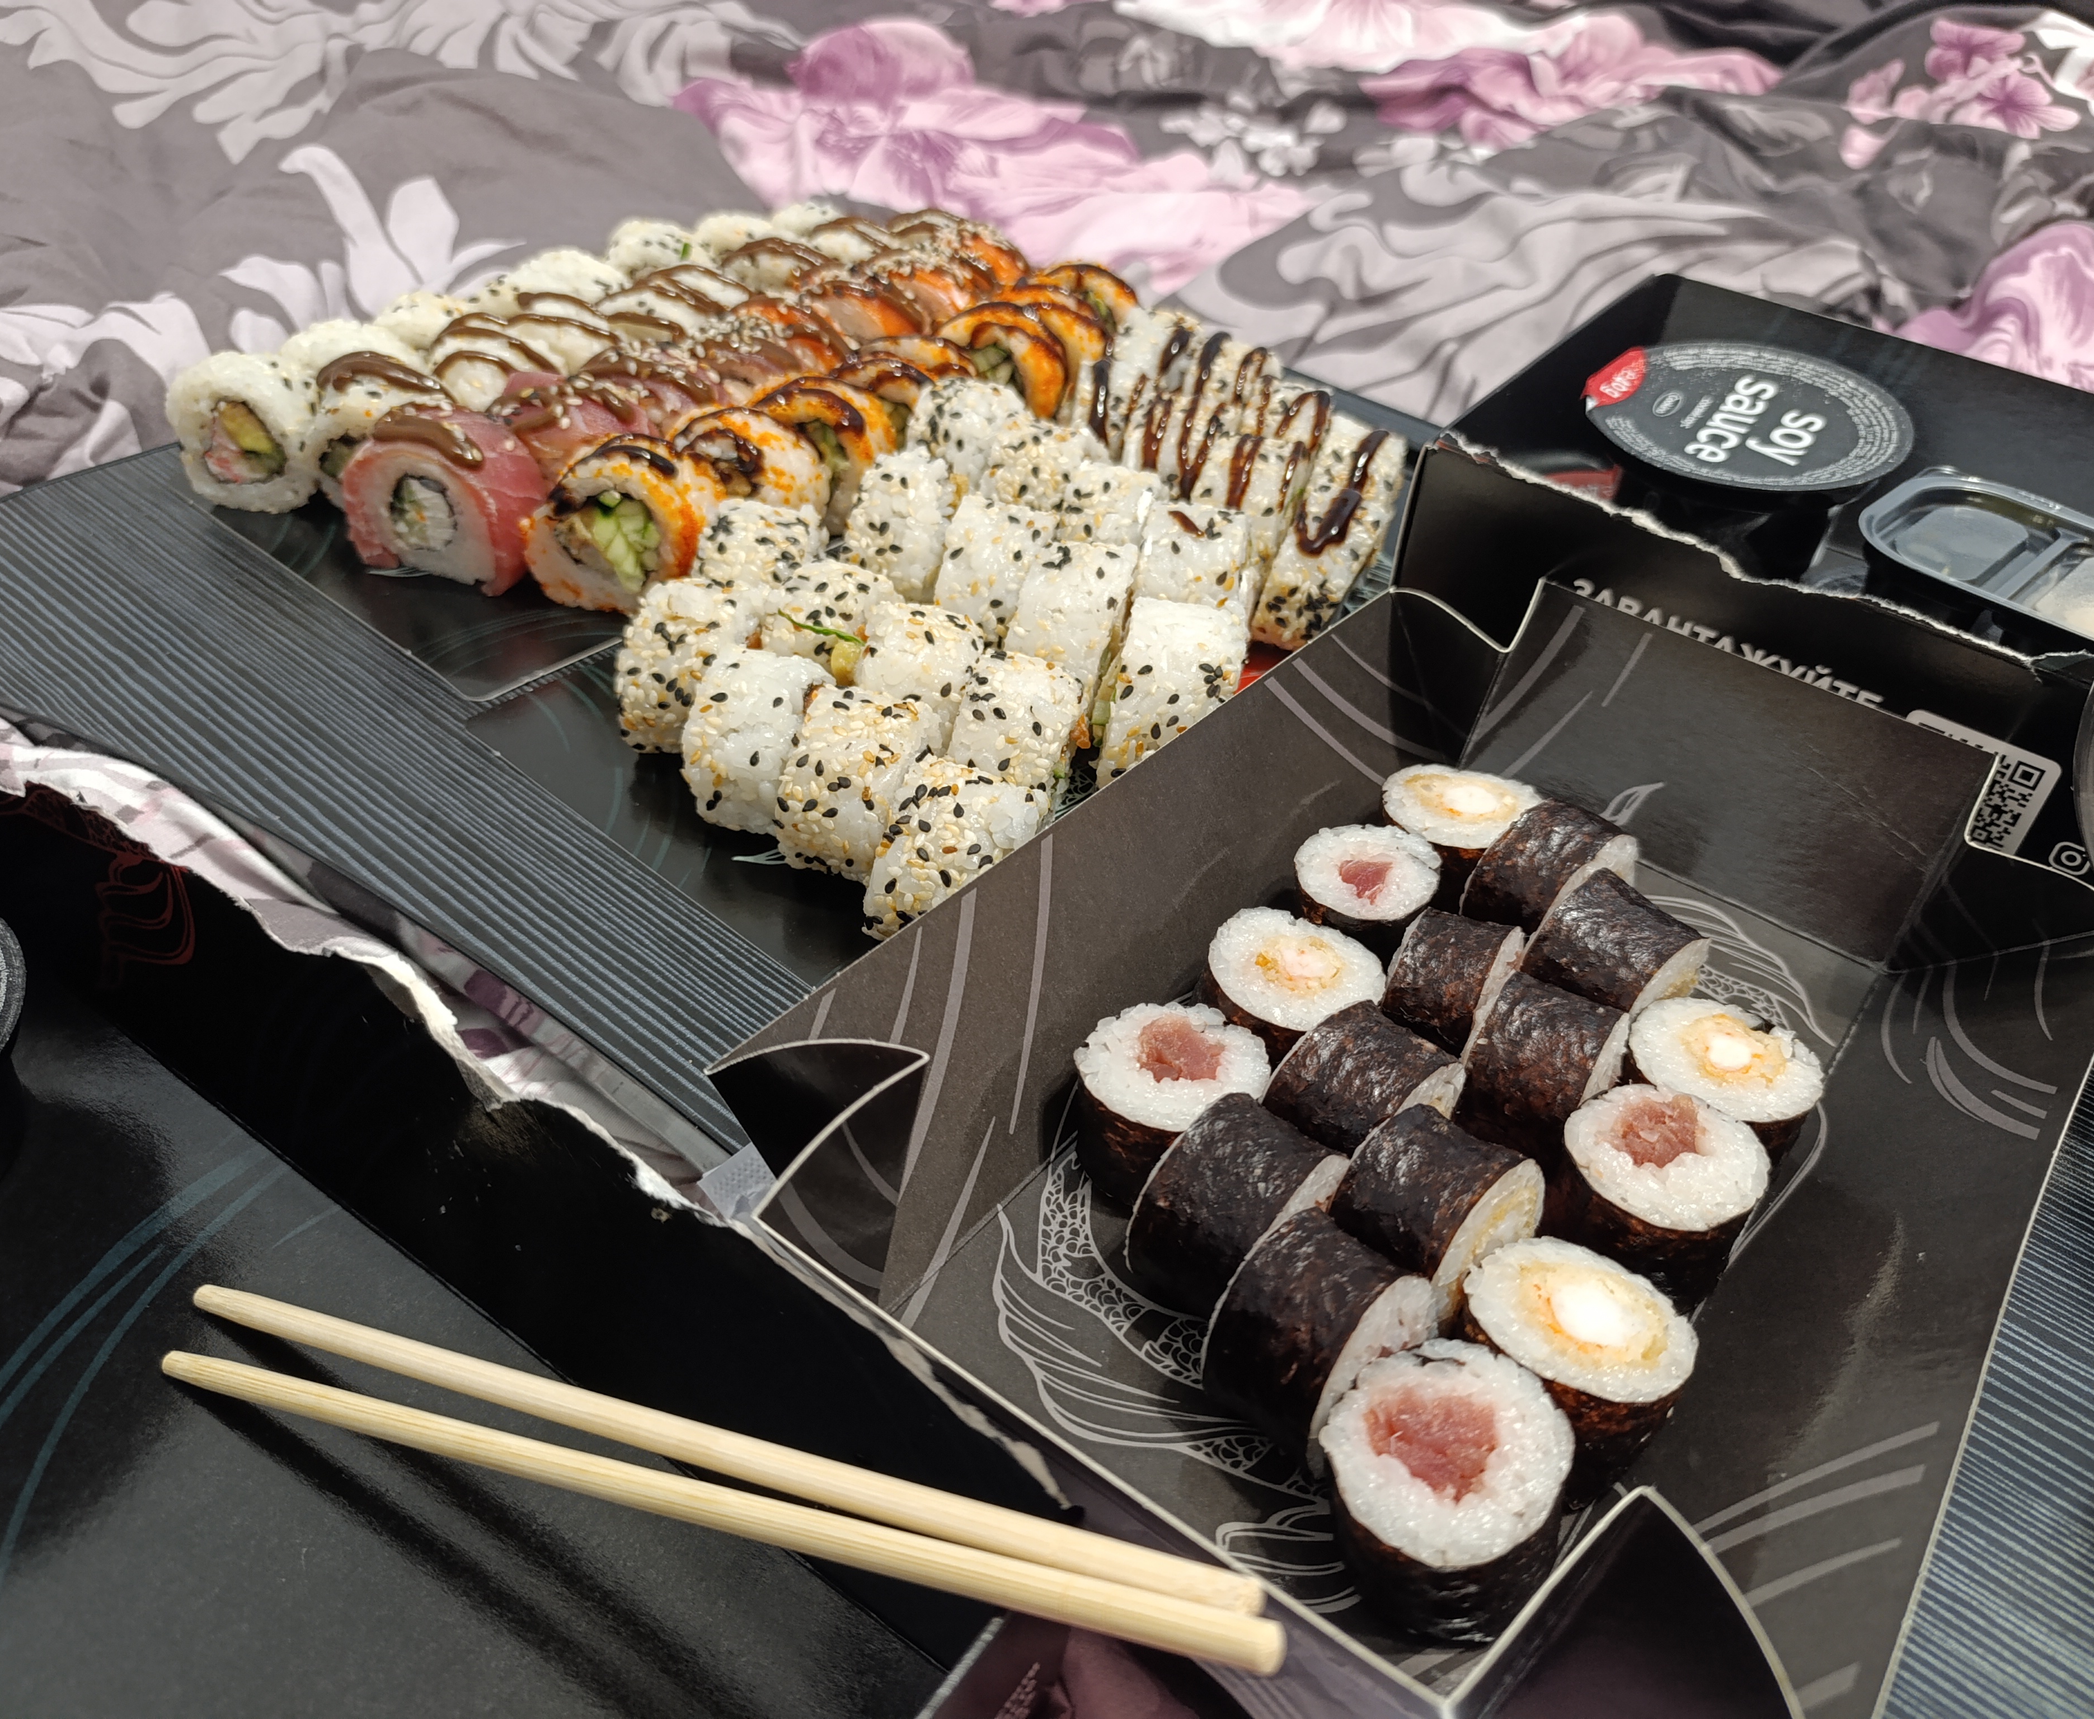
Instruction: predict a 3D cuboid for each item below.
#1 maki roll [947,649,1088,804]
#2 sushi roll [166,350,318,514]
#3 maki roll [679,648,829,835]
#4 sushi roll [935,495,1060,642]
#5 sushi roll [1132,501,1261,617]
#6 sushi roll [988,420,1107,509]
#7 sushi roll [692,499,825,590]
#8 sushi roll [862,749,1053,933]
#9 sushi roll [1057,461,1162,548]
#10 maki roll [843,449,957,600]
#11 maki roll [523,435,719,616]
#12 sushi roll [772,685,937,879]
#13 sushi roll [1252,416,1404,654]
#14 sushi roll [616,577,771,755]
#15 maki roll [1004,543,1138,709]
[{"bbox_3d":[-0.007,-0.031,0.353,0.024,0.029,0.035,12,38,10],"label":"maki roll"},{"bbox_3d":[-0.228,-0.122,0.435,0.038,0.040,0.023,13,39,11],"label":"sushi roll"},{"bbox_3d":[-0.064,-0.026,0.337,0.023,0.033,0.036,8,37,5],"label":"maki roll"},{"bbox_3d":[-0.013,-0.078,0.411,0.024,0.034,0.039,11,37,10],"label":"sushi roll"},{"bbox_3d":[0.039,-0.071,0.397,0.026,0.037,0.038,10,38,8],"label":"sushi roll"},{"bbox_3d":[0.000,-0.103,0.434,0.027,0.038,0.038,8,38,5],"label":"sushi roll"},{"bbox_3d":[-0.076,-0.077,0.406,0.023,0.031,0.036,10,37,8],"label":"sushi roll"},{"bbox_3d":[-0.018,0.000,0.303,0.028,0.034,0.036,12,39,9],"label":"sushi roll"},{"bbox_3d":[0.018,-0.093,0.432,0.024,0.035,0.039,9,37,7],"label":"sushi roll"},{"bbox_3d":[-0.041,-0.095,0.428,0.024,0.036,0.039,7,37,4],"label":"maki roll"},{"bbox_3d":[-0.112,-0.088,0.402,0.045,0.041,0.026,9,38,6],"label":"maki roll"},{"bbox_3d":[-0.040,-0.017,0.323,0.025,0.034,0.035,13,39,11],"label":"sushi roll"},{"bbox_3d":[0.079,-0.090,0.420,0.027,0.048,0.054,16,39,16],"label":"sushi roll"},{"bbox_3d":[-0.081,-0.045,0.355,0.025,0.035,0.036,10,38,8],"label":"sushi roll"},{"bbox_3d":[0.006,-0.058,0.384,0.025,0.036,0.041,12,38,10],"label":"maki roll"}]

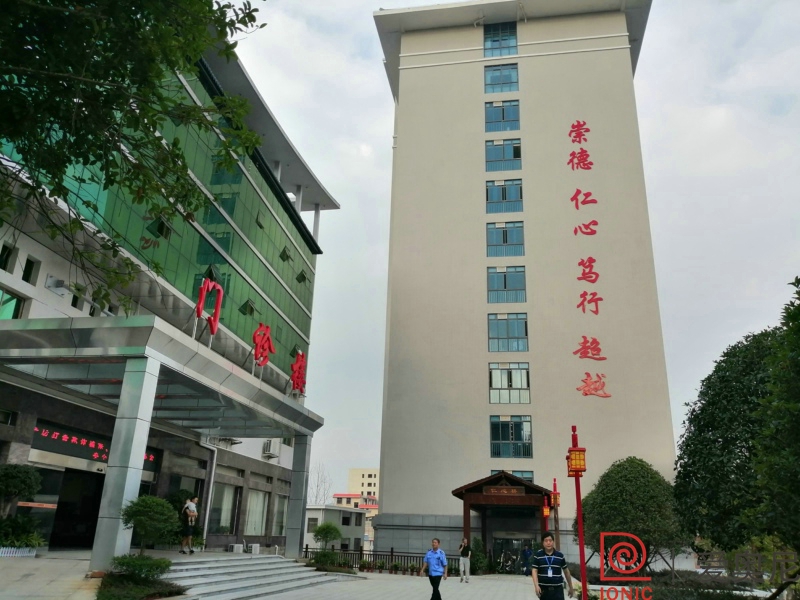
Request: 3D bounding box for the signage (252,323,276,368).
[{"bbox_3d":[-4.172,1.370,18.500,0.240,1.280,1.250,-1,-21,8],"label":"signage"}]

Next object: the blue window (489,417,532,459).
[{"bbox_3d":[7.714,9.474,41.707,2.854,3.014,0.200,-1,-21,9],"label":"blue window"}]

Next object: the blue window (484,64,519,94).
[{"bbox_3d":[8.505,-18.490,50.205,2.690,2.700,0.150,-2,-21,9],"label":"blue window"}]

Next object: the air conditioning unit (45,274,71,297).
[{"bbox_3d":[-9.019,-0.381,15.800,0.280,0.440,0.600,-1,-21,8],"label":"air conditioning unit"}]

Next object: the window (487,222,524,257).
[{"bbox_3d":[7.968,-4.529,45.129,2.690,2.750,0.150,-2,-21,9],"label":"window"}]

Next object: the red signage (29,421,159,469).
[{"bbox_3d":[-8.118,4.166,16.726,0.120,0.686,5.776,-1,-21,9],"label":"red signage"}]

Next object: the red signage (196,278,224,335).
[{"bbox_3d":[-4.117,0.123,13.039,0.150,1.040,0.970,-1,-21,9],"label":"red signage"}]

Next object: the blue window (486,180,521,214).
[{"bbox_3d":[8.404,-8.347,48.328,2.854,3.014,0.200,-1,-21,9],"label":"blue window"}]

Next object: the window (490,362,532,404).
[{"bbox_3d":[7.827,5.970,43.013,2.854,3.014,0.200,-1,-21,9],"label":"window"}]

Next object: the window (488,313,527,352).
[{"bbox_3d":[7.713,2.320,42.638,2.690,2.730,0.150,-2,-21,9],"label":"window"}]

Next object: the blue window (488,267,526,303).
[{"bbox_3d":[8.101,-1.171,45.666,2.854,3.014,0.200,-1,-21,9],"label":"blue window"}]

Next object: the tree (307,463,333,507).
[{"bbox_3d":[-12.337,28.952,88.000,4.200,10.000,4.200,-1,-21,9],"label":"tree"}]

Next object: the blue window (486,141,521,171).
[{"bbox_3d":[8.555,-11.897,49.645,2.854,3.014,0.200,-1,-21,9],"label":"blue window"}]

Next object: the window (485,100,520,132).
[{"bbox_3d":[8.726,-15.512,50.982,2.854,3.014,0.200,-1,-21,9],"label":"window"}]

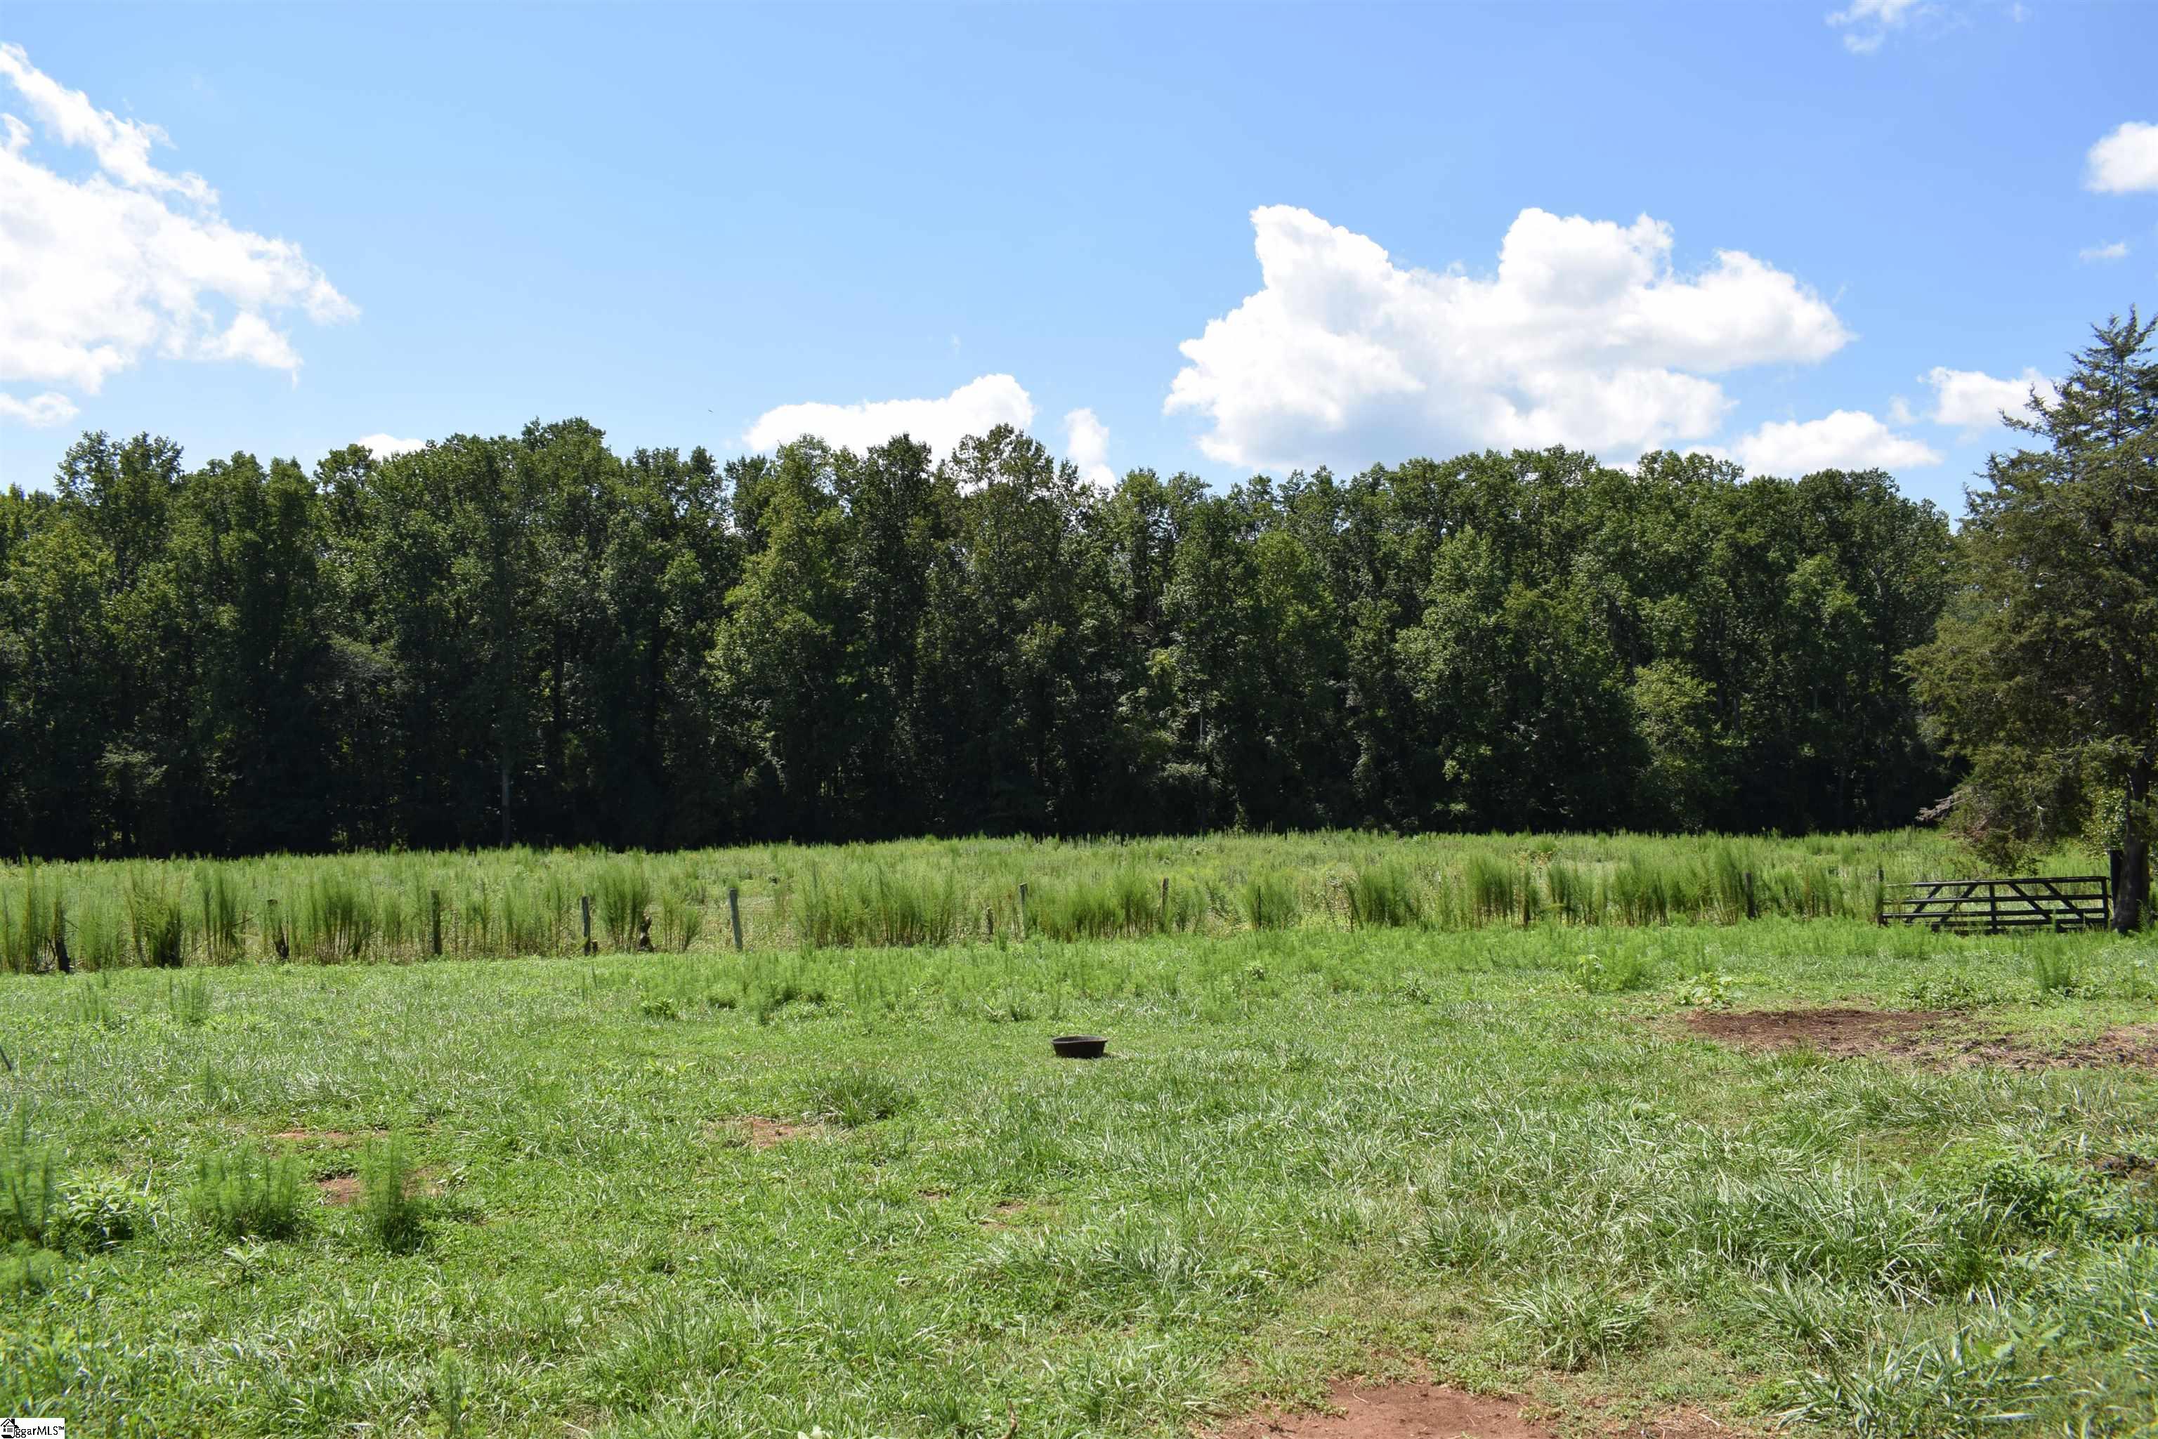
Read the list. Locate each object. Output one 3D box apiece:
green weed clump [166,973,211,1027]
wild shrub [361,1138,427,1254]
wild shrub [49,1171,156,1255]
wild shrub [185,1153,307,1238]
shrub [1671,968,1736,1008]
[{"bbox_3d":[-8.361,2.634,15.200,0.420,0.500,0.400,0,-4,0],"label":"green weed clump"},{"bbox_3d":[-2.855,1.985,6.750,0.280,0.460,0.280,0,-4,0],"label":"wild shrub"},{"bbox_3d":[-4.128,2.086,6.850,0.440,0.320,0.420,0,-4,0],"label":"wild shrub"},{"bbox_3d":[-3.573,2.051,6.950,0.490,0.350,0.420,0,-4,0],"label":"wild shrub"},{"bbox_3d":[6.270,2.698,16.200,0.620,0.360,0.550,0,-4,0],"label":"shrub"}]

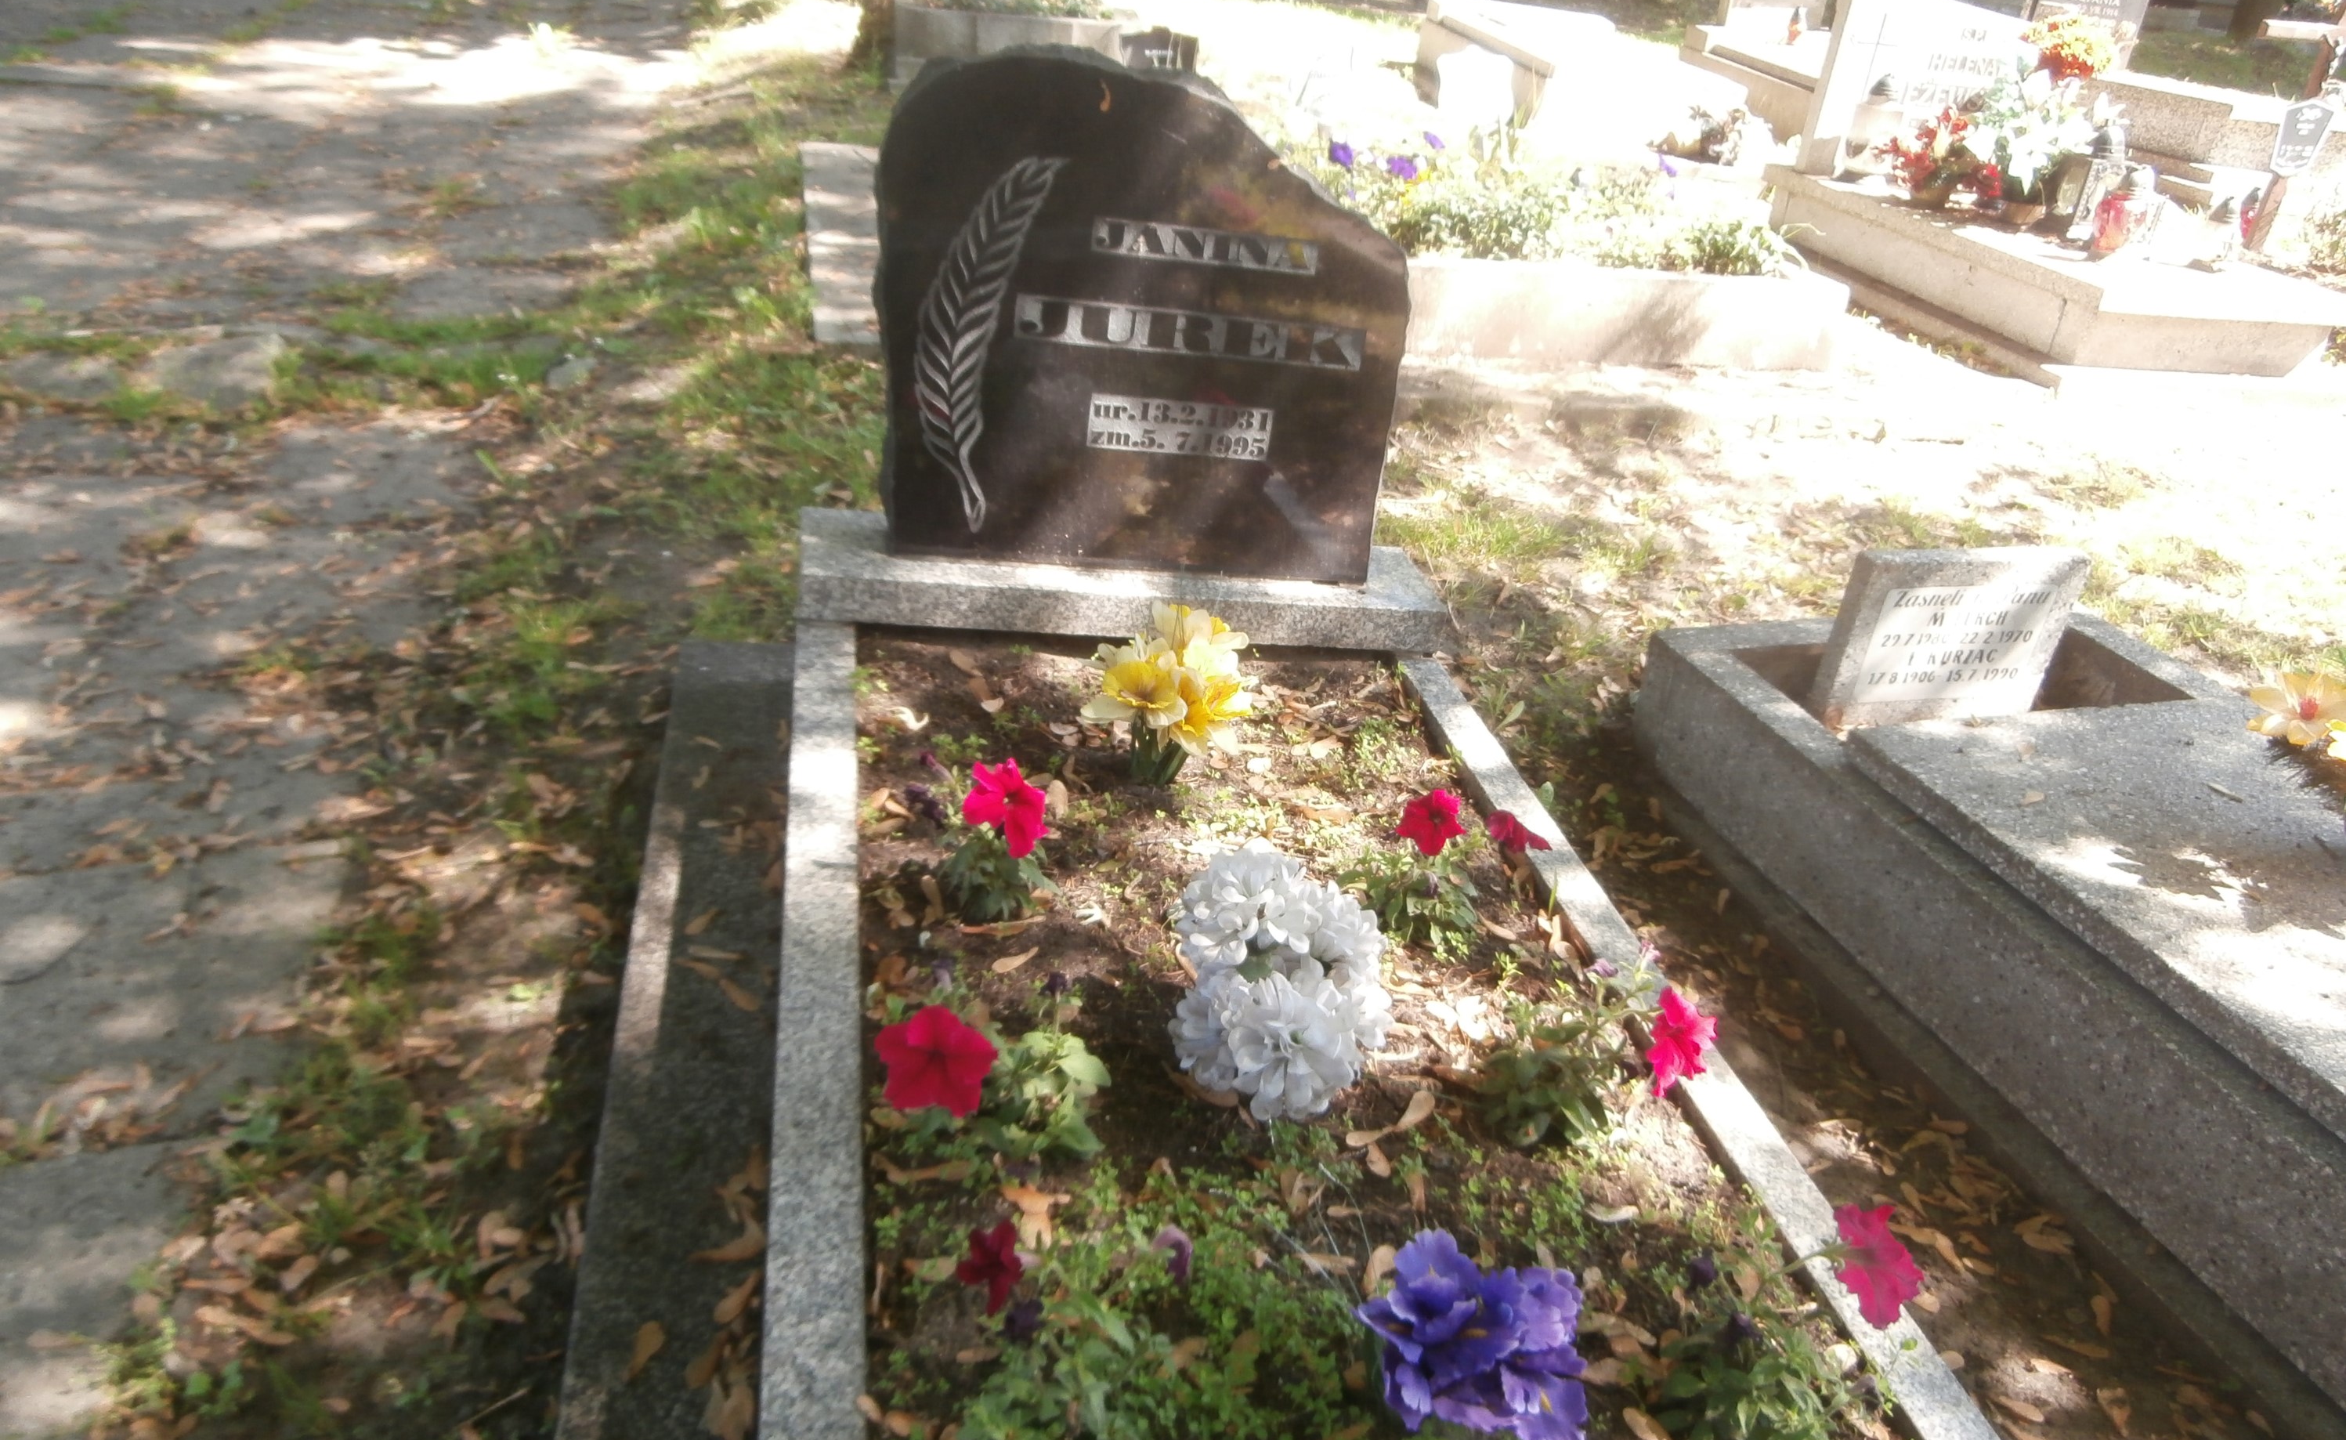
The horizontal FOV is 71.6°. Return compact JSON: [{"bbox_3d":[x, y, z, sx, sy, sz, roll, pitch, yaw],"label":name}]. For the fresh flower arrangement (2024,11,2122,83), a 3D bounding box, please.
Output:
[{"bbox_3d":[3.302,-2.467,5.974,0.306,0.269,0.269,-1,29,-9],"label":"fresh flower arrangement"}]

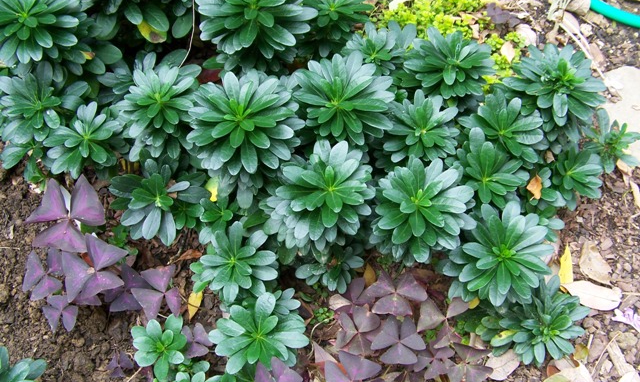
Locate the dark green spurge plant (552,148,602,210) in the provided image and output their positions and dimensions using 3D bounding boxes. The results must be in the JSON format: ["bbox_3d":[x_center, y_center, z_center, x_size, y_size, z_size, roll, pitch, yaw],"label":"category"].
[{"bbox_3d":[0.310,-0.014,0.775,0.064,0.056,0.064,0,55,0],"label":"dark green spurge plant"}]

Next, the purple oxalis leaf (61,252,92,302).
[{"bbox_3d":[-0.255,0.088,0.686,0.034,0.012,0.058,-10,65,-5],"label":"purple oxalis leaf"}]

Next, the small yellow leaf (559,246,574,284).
[{"bbox_3d":[0.283,0.084,0.741,0.018,0.008,0.050,8,70,3],"label":"small yellow leaf"}]

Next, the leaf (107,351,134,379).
[{"bbox_3d":[-0.219,0.191,0.714,0.029,0.012,0.029,-4,62,-10],"label":"leaf"}]

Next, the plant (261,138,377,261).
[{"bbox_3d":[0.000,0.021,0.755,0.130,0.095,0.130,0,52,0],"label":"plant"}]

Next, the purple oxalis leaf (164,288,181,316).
[{"bbox_3d":[-0.152,0.116,0.678,0.027,0.010,0.026,28,68,12],"label":"purple oxalis leaf"}]

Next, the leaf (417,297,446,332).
[{"bbox_3d":[0.116,0.129,0.668,0.030,0.010,0.036,4,65,2],"label":"leaf"}]

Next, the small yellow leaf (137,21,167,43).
[{"bbox_3d":[-0.254,-0.238,0.959,0.056,0.010,0.022,35,81,-6],"label":"small yellow leaf"}]

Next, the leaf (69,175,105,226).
[{"bbox_3d":[-0.263,0.017,0.723,0.042,0.015,0.064,-42,75,-14],"label":"leaf"}]

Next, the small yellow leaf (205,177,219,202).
[{"bbox_3d":[-0.136,-0.001,0.813,0.017,0.010,0.029,8,74,-4],"label":"small yellow leaf"}]

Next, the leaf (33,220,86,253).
[{"bbox_3d":[-0.298,0.051,0.753,0.059,0.014,0.040,7,64,-7],"label":"leaf"}]

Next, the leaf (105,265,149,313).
[{"bbox_3d":[-0.247,0.125,0.835,0.060,0.015,0.061,-4,63,-10],"label":"leaf"}]

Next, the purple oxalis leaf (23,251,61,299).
[{"bbox_3d":[-0.323,0.097,0.755,0.046,0.015,0.059,-5,65,-13],"label":"purple oxalis leaf"}]

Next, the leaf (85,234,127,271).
[{"bbox_3d":[-0.235,0.069,0.700,0.051,0.012,0.035,15,68,6],"label":"leaf"}]

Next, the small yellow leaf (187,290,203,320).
[{"bbox_3d":[-0.140,0.125,0.718,0.016,0.007,0.036,16,66,7],"label":"small yellow leaf"}]

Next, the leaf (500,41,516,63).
[{"bbox_3d":[0.345,-0.253,1.185,0.023,0.009,0.042,-16,74,5],"label":"leaf"}]

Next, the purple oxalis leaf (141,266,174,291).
[{"bbox_3d":[-0.171,0.095,0.693,0.035,0.010,0.030,-17,66,-8],"label":"purple oxalis leaf"}]

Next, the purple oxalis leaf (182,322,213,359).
[{"bbox_3d":[-0.128,0.155,0.674,0.031,0.012,0.035,-9,65,-4],"label":"purple oxalis leaf"}]

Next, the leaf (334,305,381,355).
[{"bbox_3d":[0.041,0.148,0.696,0.048,0.015,0.053,1,60,2],"label":"leaf"}]

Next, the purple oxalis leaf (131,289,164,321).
[{"bbox_3d":[-0.190,0.122,0.729,0.029,0.012,0.043,-25,69,-18],"label":"purple oxalis leaf"}]

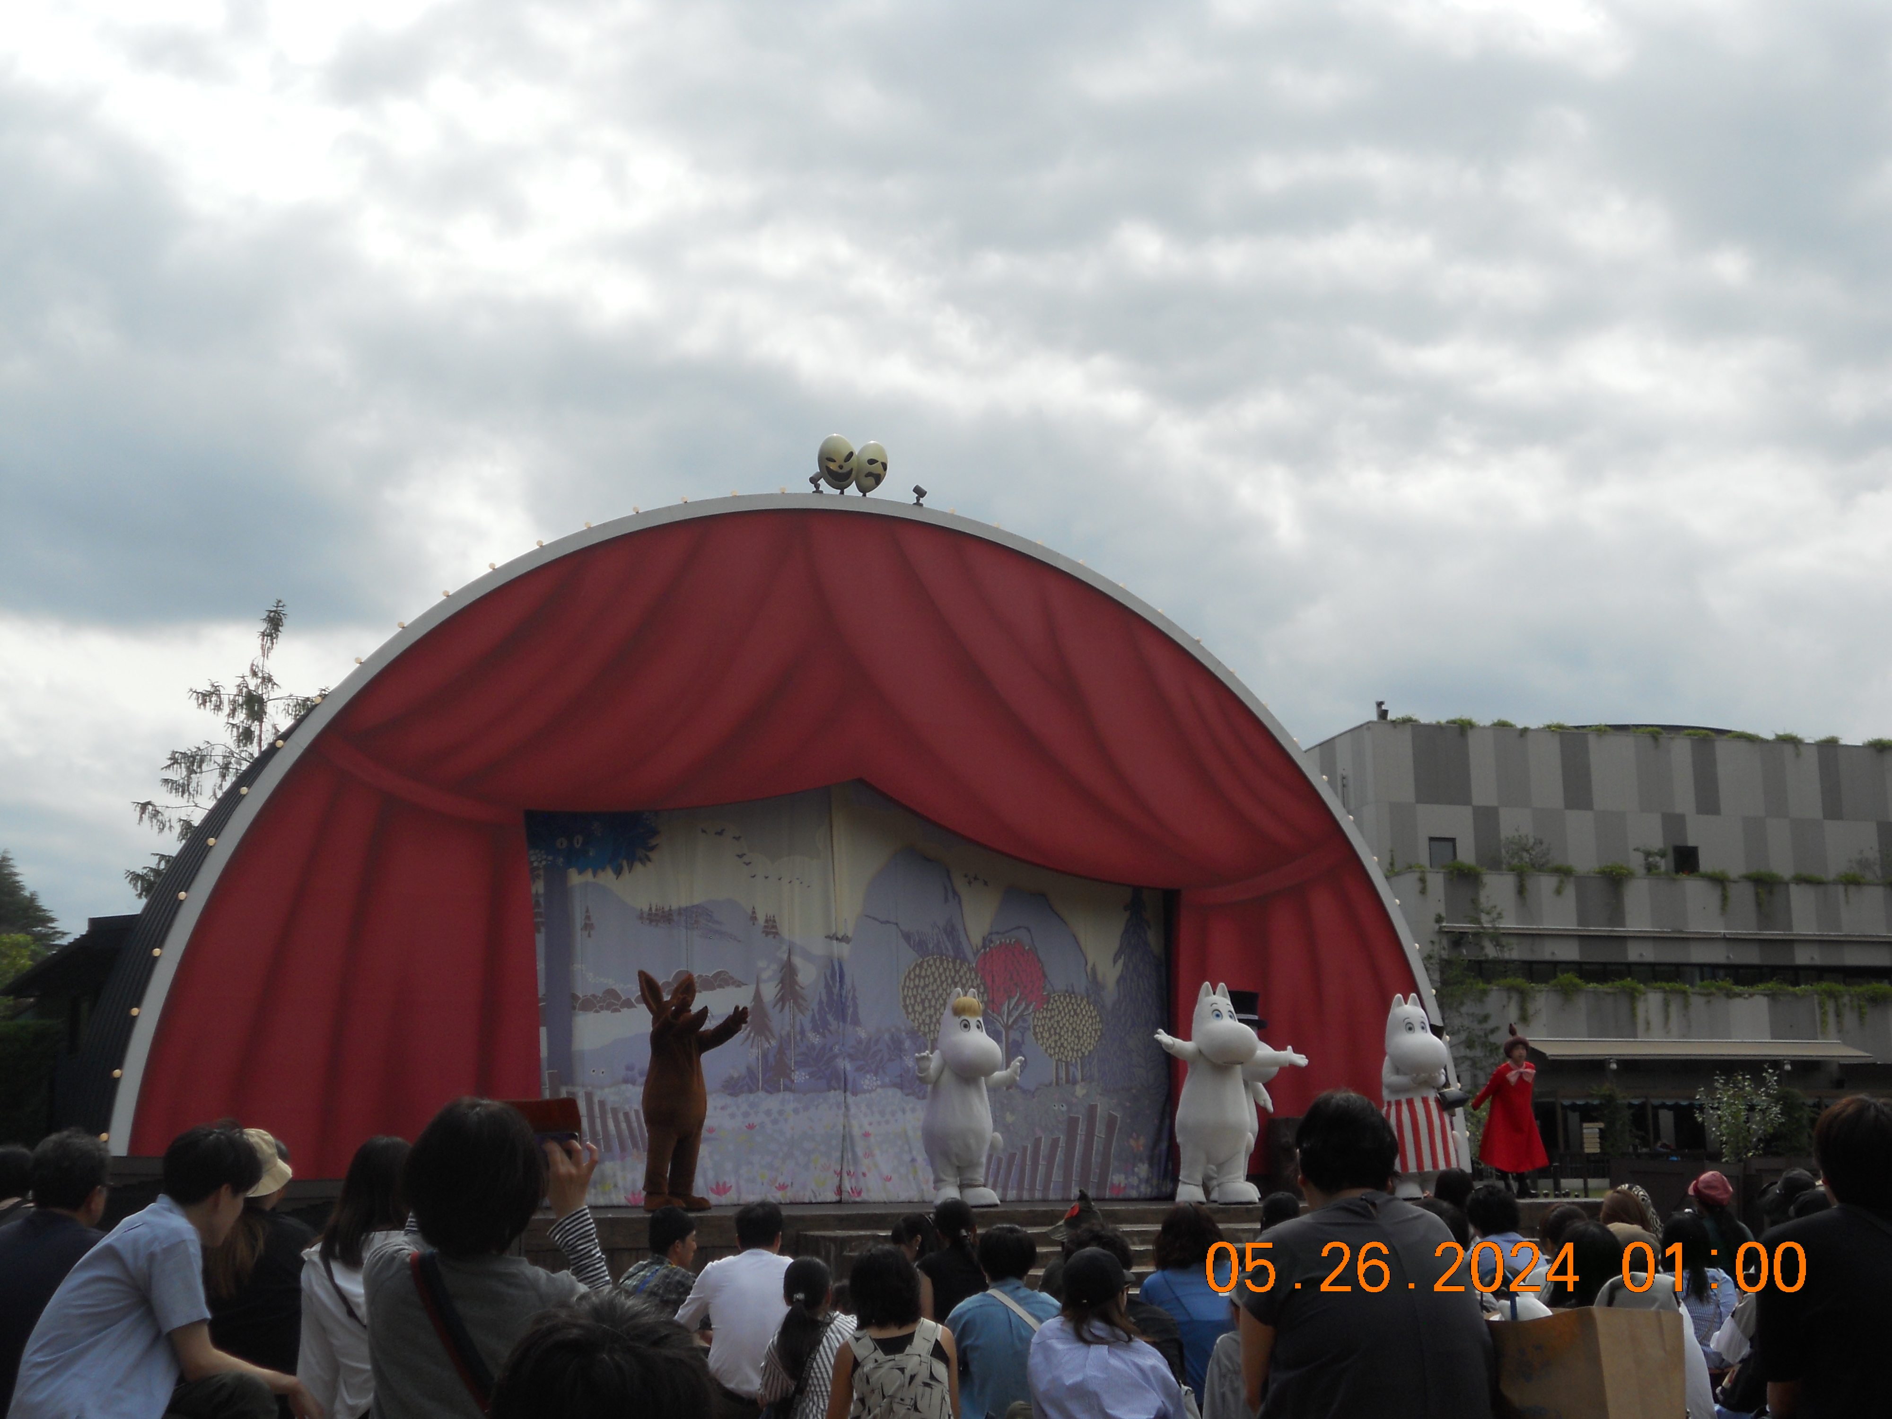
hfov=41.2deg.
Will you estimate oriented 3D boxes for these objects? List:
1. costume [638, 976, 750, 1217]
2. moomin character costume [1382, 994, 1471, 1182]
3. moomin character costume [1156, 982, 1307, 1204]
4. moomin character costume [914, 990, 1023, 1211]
[{"bbox_3d":[-2.122,3.149,20.800,0.800,1.971,0.780,9,-14,-44],"label":"costume"},{"bbox_3d":[4.342,3.531,22.900,0.800,1.857,0.780,3,-10,-18],"label":"moomin character costume"},{"bbox_3d":[2.462,3.375,22.100,1.380,1.933,0.800,3,-10,-20],"label":"moomin character costume"},{"bbox_3d":[0.184,3.337,21.600,0.920,1.851,0.780,3,-11,-22],"label":"moomin character costume"}]

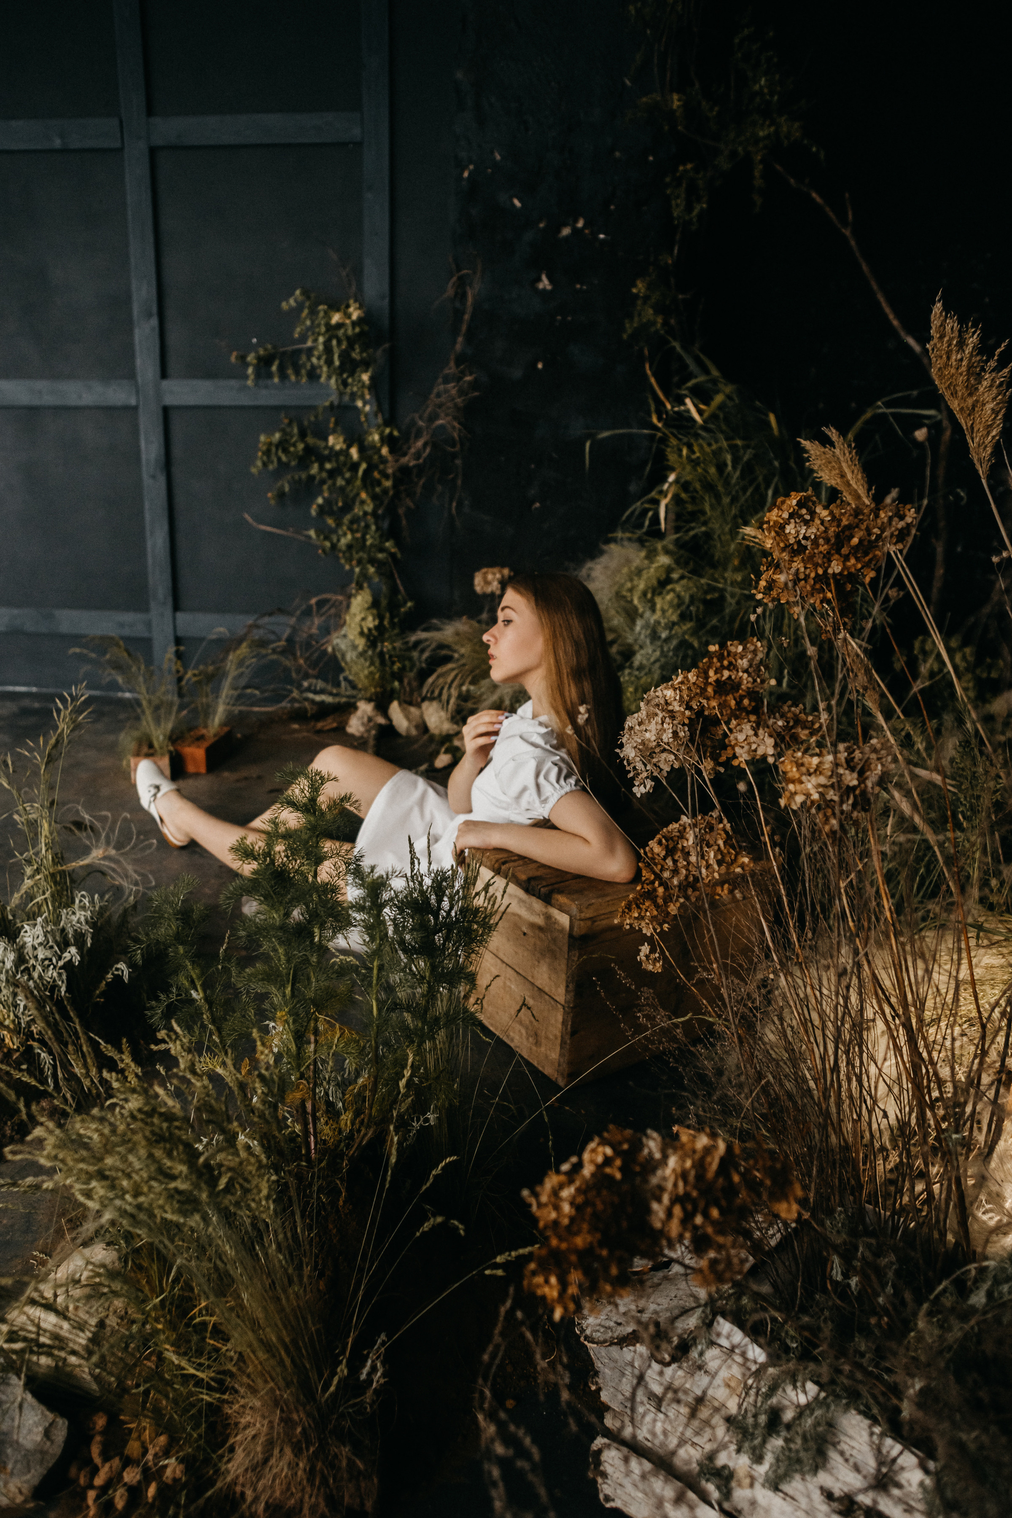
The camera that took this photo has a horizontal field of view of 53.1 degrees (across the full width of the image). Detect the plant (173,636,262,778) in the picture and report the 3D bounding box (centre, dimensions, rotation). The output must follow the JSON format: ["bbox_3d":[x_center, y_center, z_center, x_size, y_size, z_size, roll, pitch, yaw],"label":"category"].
[{"bbox_3d":[-1.048,-0.214,3.671,0.310,0.480,0.330,3,13,7],"label":"plant"}]

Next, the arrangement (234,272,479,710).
[{"bbox_3d":[-0.661,-1.133,4.483,1.060,1.880,0.550,3,13,7],"label":"arrangement"}]

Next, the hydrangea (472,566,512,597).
[{"bbox_3d":[-0.049,-0.670,3.797,0.150,0.120,0.140,1,13,0],"label":"hydrangea"}]

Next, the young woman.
[{"bbox_3d":[-0.372,-0.024,2.221,1.560,0.790,0.520,9,15,31],"label":"young woman"}]

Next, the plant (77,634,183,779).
[{"bbox_3d":[-1.313,-0.189,3.535,0.350,0.480,0.330,3,13,7],"label":"plant"}]

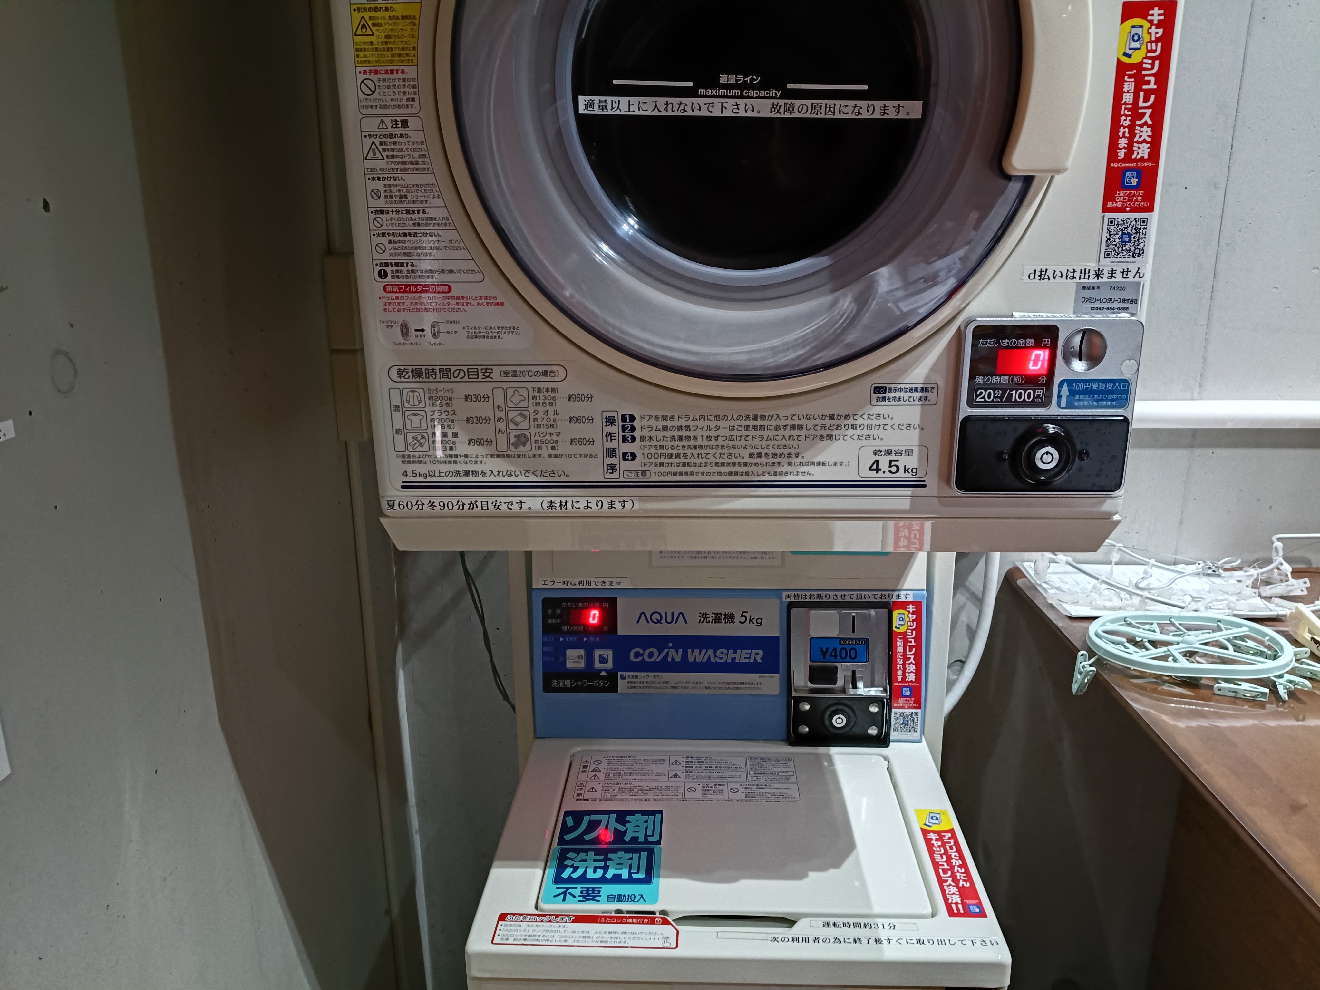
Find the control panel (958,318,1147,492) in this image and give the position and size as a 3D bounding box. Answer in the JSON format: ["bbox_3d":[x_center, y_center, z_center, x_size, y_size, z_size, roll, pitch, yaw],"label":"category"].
[{"bbox_3d":[0.313,-0.069,0.801,0.139,0.143,0.028,0,16,2],"label":"control panel"}]

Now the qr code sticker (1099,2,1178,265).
[{"bbox_3d":[0.364,-0.272,0.755,0.040,0.190,0.002,0,16,2],"label":"qr code sticker"}]

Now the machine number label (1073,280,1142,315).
[{"bbox_3d":[0.355,-0.157,0.788,0.051,0.028,0.002,0,16,2],"label":"machine number label"}]

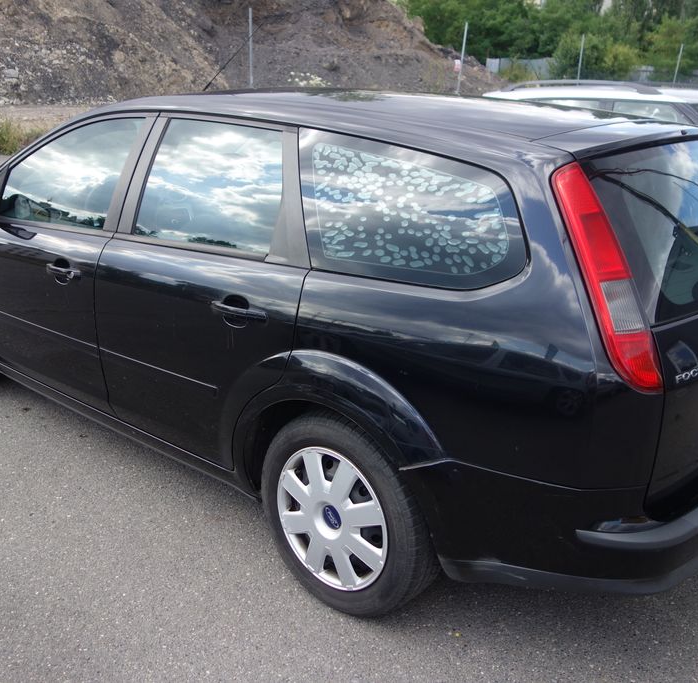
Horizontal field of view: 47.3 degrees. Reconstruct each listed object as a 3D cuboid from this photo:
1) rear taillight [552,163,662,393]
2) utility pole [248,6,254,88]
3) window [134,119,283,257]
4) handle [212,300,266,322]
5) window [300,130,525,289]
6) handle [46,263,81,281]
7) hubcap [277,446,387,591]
[{"bbox_3d":[0.585,-0.147,1.824,0.140,0.580,0.100,-2,-20,-36],"label":"rear taillight"},{"bbox_3d":[-2.292,-6.326,18.629,0.055,2.750,0.055,2,18,0],"label":"utility pole"},{"bbox_3d":[-0.435,-0.498,2.550,0.656,0.420,0.050,16,-1,38],"label":"window"},{"bbox_3d":[-0.321,-0.090,2.330,0.228,0.040,0.050,16,23,38],"label":"handle"},{"bbox_3d":[0.119,-0.352,2.123,0.808,0.405,0.060,15,-2,35],"label":"window"},{"bbox_3d":[-1.050,-0.258,2.931,0.226,0.040,0.050,16,23,38],"label":"handle"},{"bbox_3d":[-0.053,0.521,2.343,0.433,0.433,0.060,16,23,38],"label":"hubcap"}]

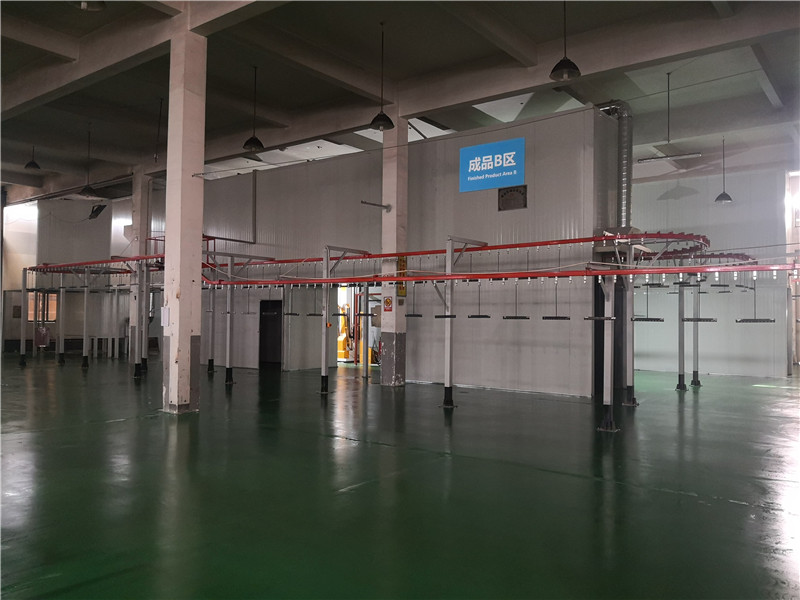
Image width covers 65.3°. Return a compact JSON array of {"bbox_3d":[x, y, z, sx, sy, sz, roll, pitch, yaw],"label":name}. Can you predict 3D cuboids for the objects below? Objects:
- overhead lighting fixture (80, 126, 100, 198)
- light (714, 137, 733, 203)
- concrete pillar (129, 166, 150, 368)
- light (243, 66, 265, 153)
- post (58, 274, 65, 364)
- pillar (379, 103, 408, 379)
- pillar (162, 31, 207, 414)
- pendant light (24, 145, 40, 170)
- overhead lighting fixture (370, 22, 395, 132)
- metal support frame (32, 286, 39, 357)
[{"bbox_3d":[-8.642,-3.871,17.335,0.448,2.050,0.448,0,-2,36],"label":"overhead lighting fixture"},{"bbox_3d":[9.332,-3.750,17.960,0.457,1.894,0.457,0,-2,36],"label":"light"},{"bbox_3d":[-8.378,-1.086,20.200,0.400,6.080,0.400,0,-2,36],"label":"concrete pillar"},{"bbox_3d":[-3.064,-4.028,13.154,0.428,1.804,0.428,1,-1,0],"label":"light"},{"bbox_3d":[-9.942,0.559,18.399,0.120,2.681,0.120,0,-2,36],"label":"post"},{"bbox_3d":[-0.121,-1.134,14.114,0.400,6.080,0.400,0,-2,36],"label":"pillar"},{"bbox_3d":[-3.526,-1.254,10.217,0.400,6.080,0.400,0,-2,36],"label":"pillar"},{"bbox_3d":[-11.603,-4.500,19.741,0.457,0.748,0.457,0,-2,36],"label":"pendant light"},{"bbox_3d":[-0.331,-3.976,11.120,0.426,1.940,0.426,1,-1,0],"label":"overhead lighting fixture"},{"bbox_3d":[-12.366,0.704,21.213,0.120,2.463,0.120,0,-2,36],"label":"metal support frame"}]

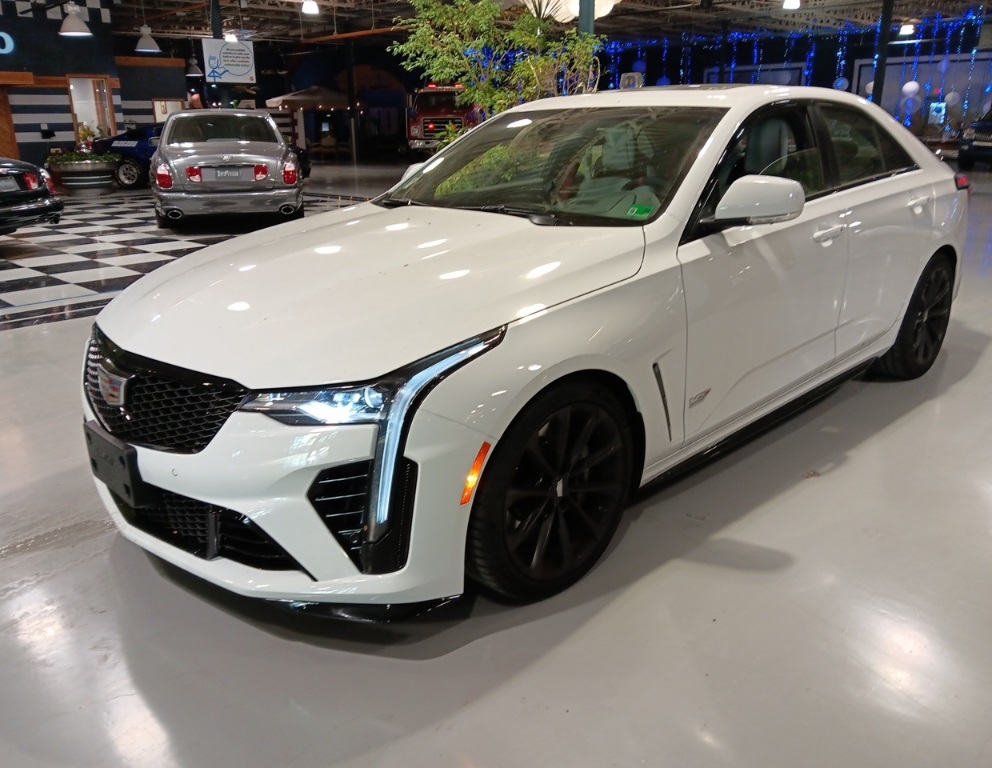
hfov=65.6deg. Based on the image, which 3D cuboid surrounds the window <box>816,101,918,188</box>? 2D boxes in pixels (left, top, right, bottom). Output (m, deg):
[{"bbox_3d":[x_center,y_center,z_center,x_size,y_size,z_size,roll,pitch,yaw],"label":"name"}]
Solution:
[{"bbox_3d":[1.656,-1.067,3.403,0.970,0.360,0.090,-17,3,-41],"label":"window"}]

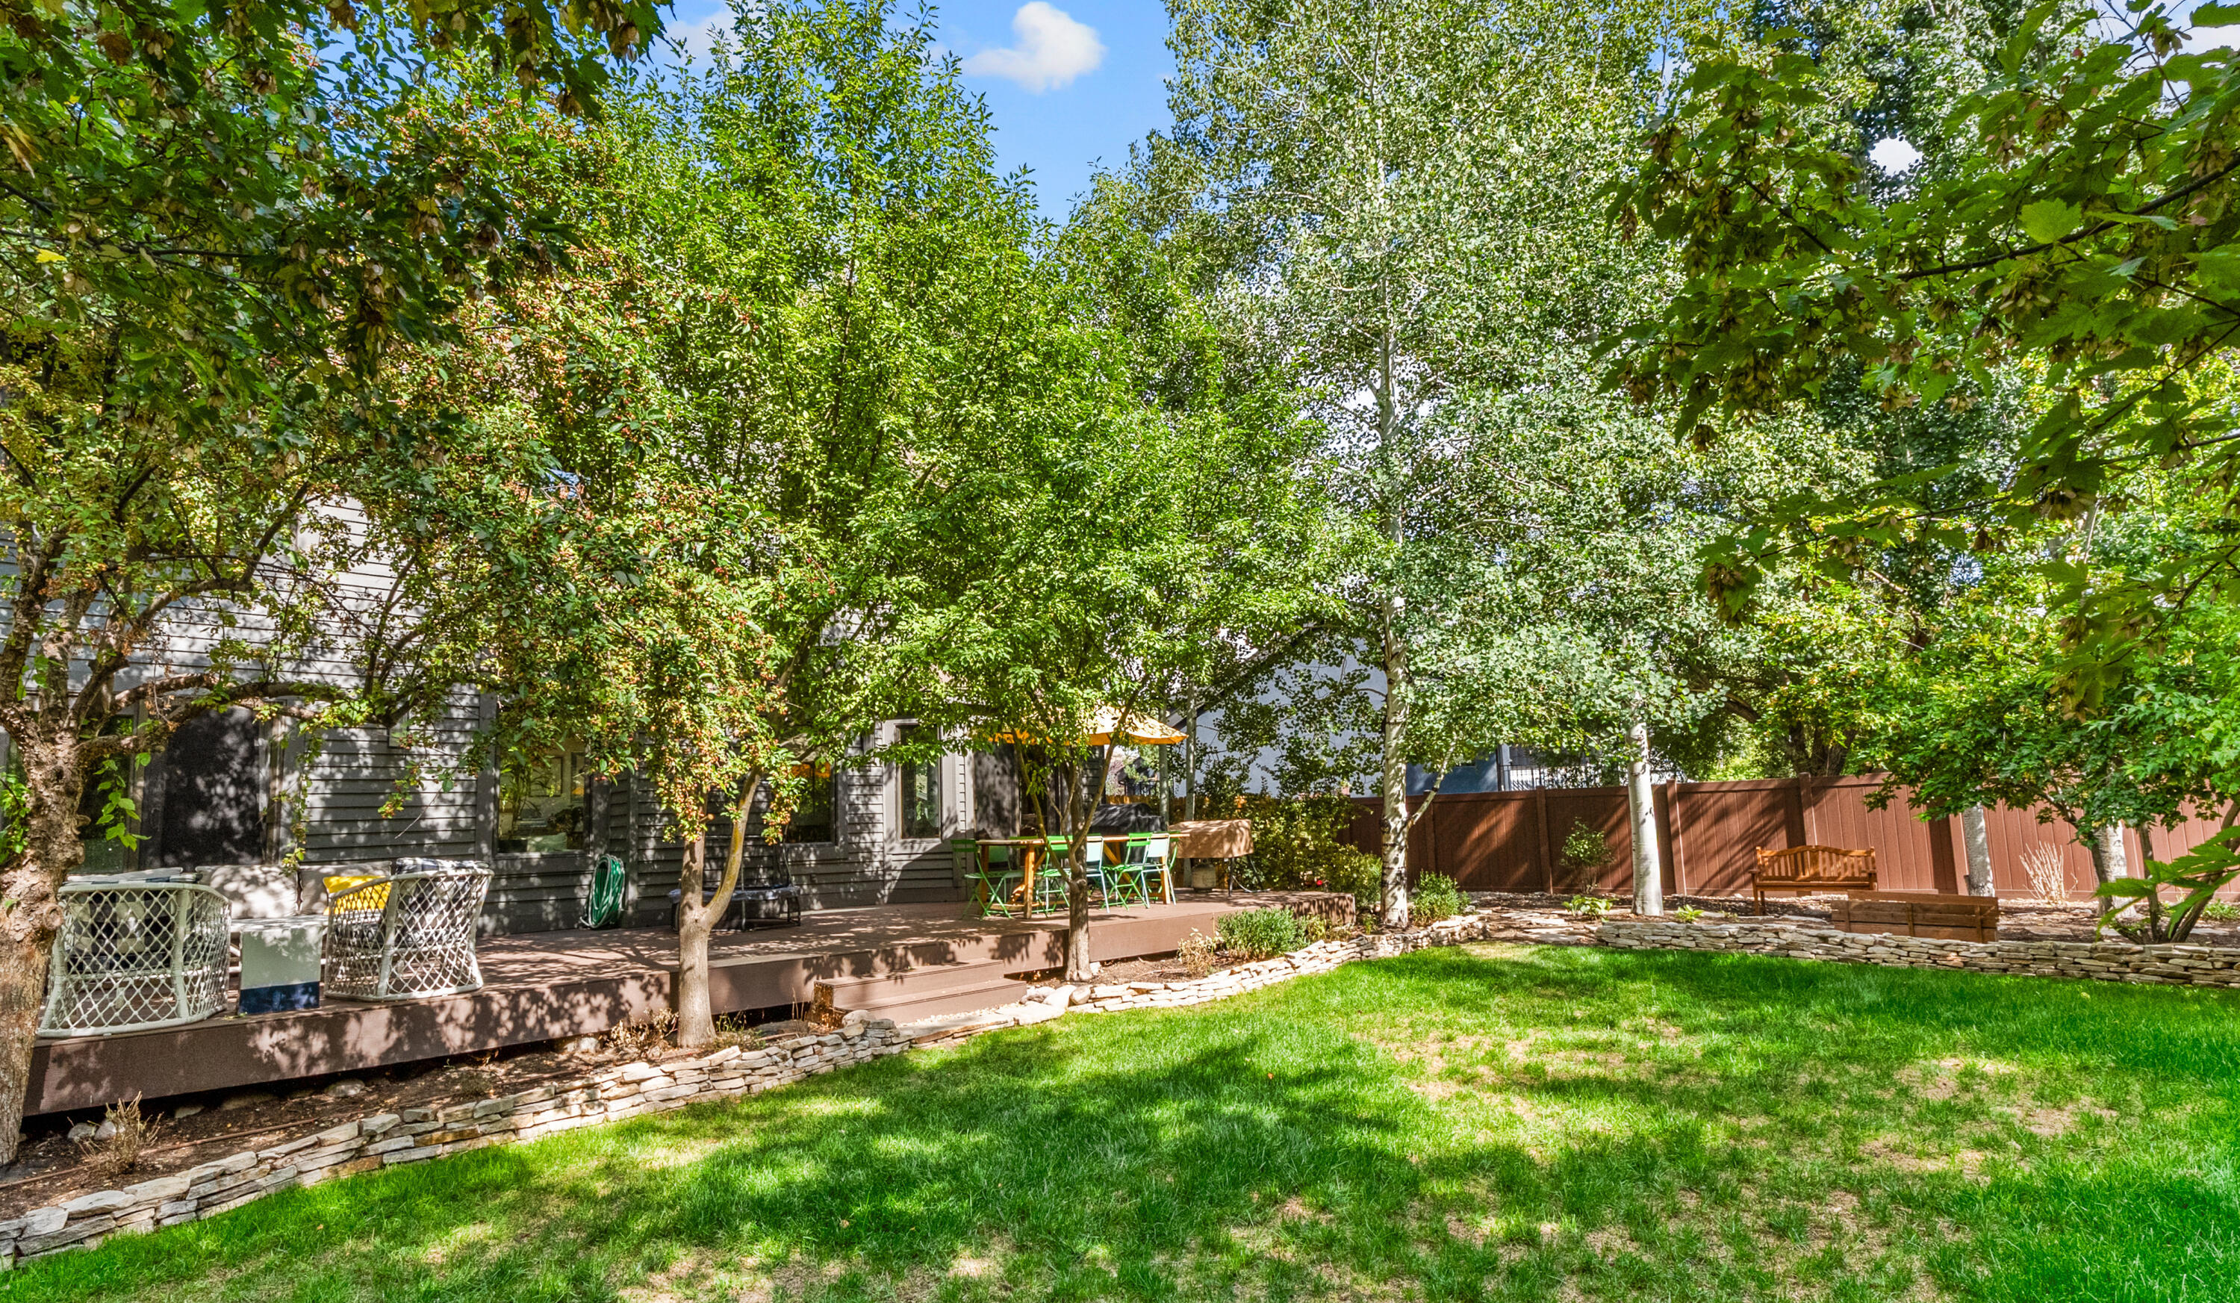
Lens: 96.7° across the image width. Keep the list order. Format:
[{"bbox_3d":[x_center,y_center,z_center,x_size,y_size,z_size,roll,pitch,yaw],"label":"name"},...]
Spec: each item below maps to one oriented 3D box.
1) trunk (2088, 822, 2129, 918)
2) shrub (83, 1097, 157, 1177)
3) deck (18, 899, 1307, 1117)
[{"bbox_3d":[12.021,2.636,12.100,0.360,1.120,0.330,-7,-10,44],"label":"trunk"},{"bbox_3d":[-4.828,2.327,4.800,0.290,0.340,0.280,7,-10,-43],"label":"shrub"},{"bbox_3d":[-2.595,2.784,9.236,10.350,0.400,2.830,5,-9,-37],"label":"deck"}]

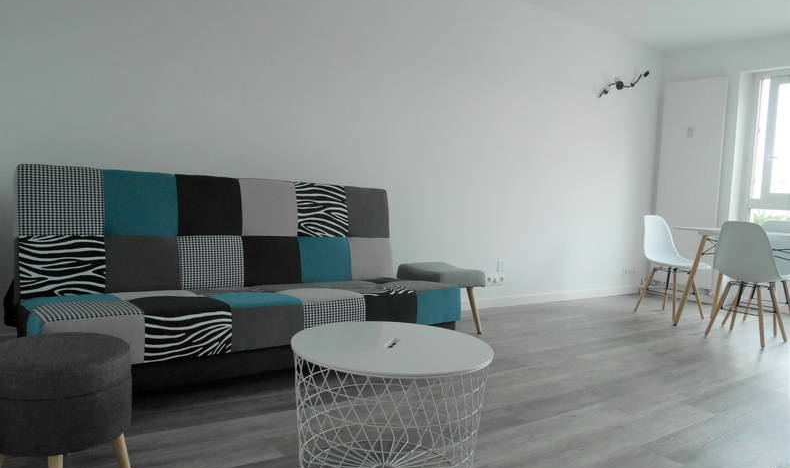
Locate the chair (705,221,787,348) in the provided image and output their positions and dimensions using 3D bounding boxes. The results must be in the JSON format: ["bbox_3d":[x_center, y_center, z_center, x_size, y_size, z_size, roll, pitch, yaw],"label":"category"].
[{"bbox_3d":[2.507,0.335,3.872,0.530,0.825,0.465,0,4,-38],"label":"chair"}]

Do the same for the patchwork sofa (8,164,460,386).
[{"bbox_3d":[-0.651,0.198,2.643,1.910,0.920,0.880,0,4,-40],"label":"patchwork sofa"}]

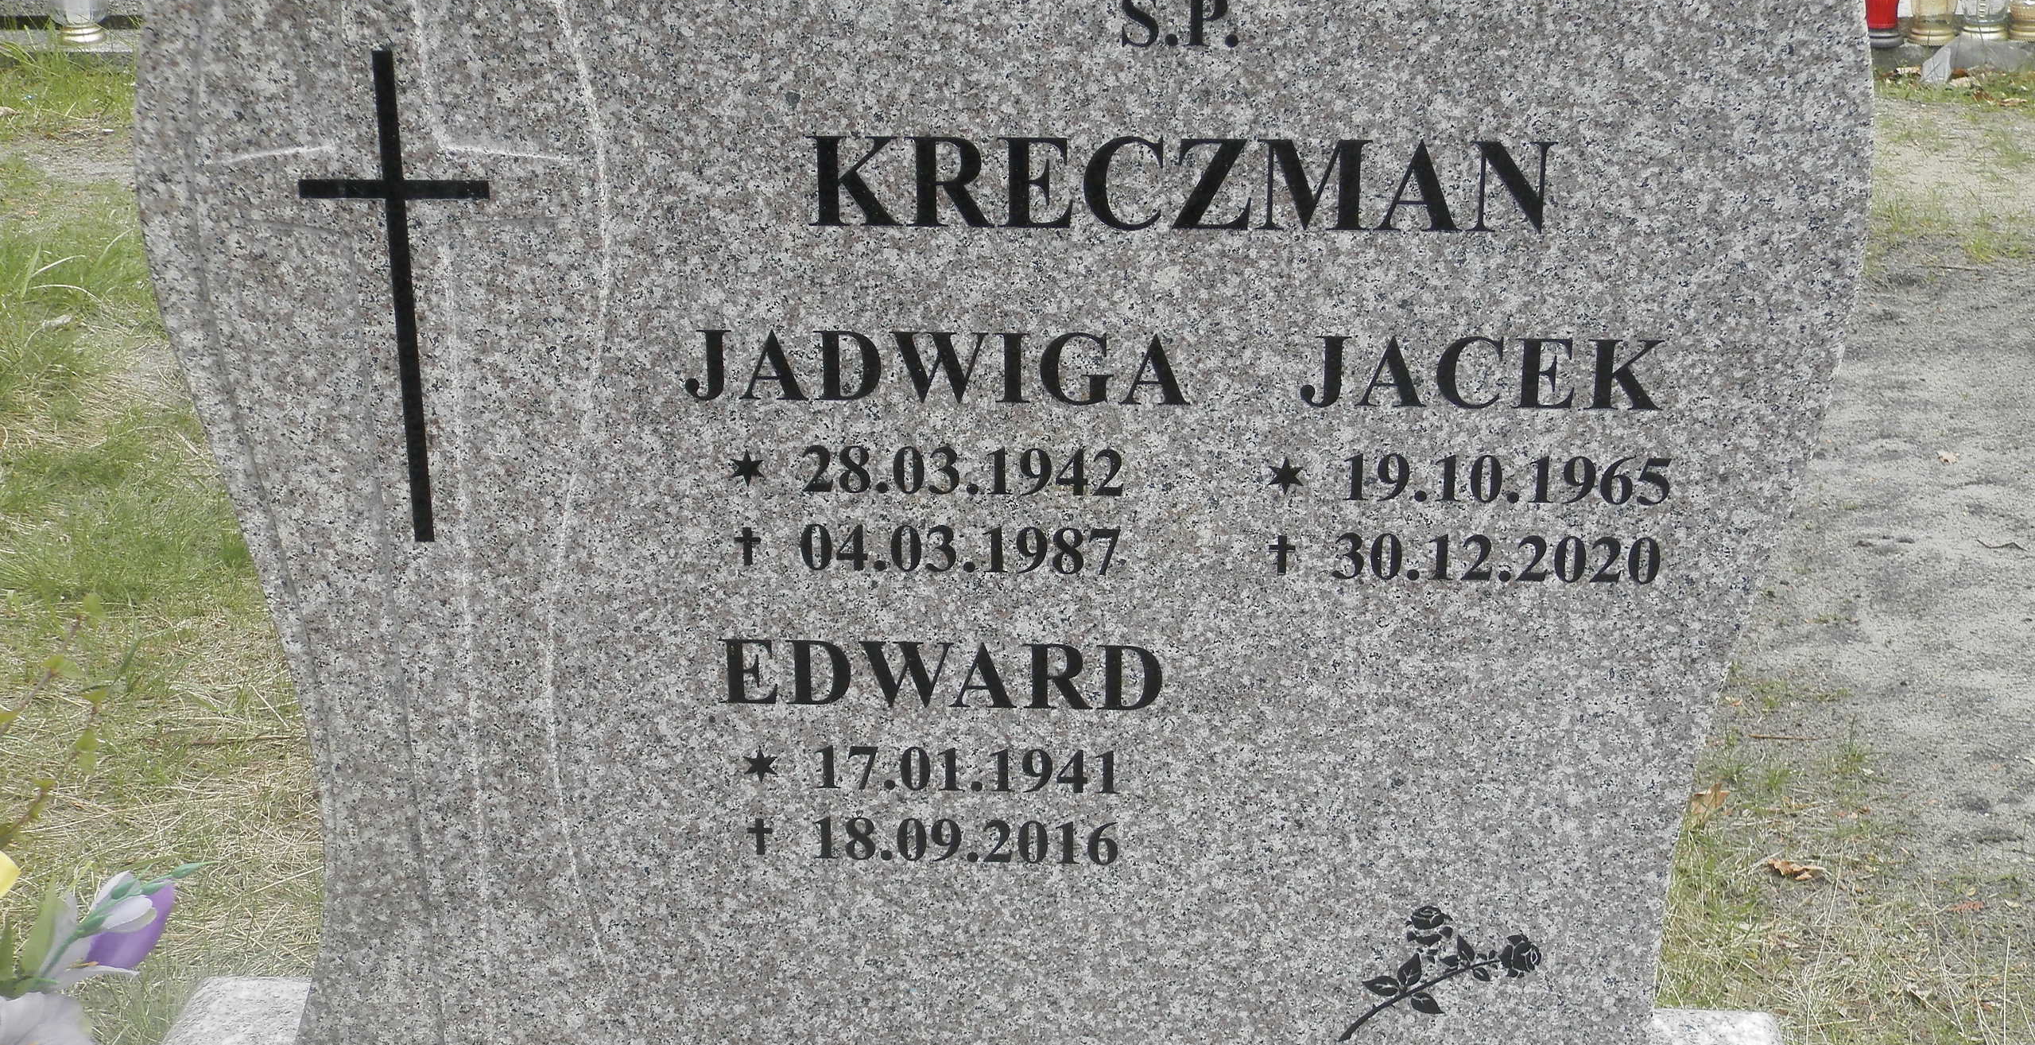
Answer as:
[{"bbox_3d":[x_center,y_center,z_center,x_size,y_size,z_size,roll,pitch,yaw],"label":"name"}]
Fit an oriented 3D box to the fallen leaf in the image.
[{"bbox_3d":[0.743,0.331,2.585,0.060,0.014,0.030,6,23,16],"label":"fallen leaf"}]

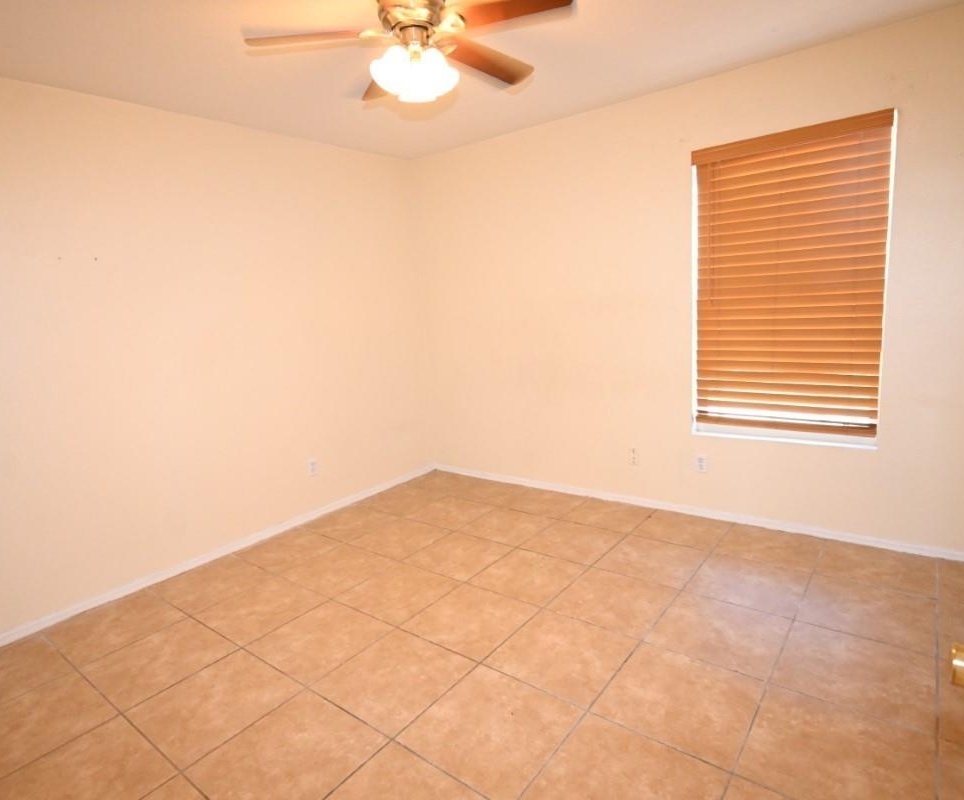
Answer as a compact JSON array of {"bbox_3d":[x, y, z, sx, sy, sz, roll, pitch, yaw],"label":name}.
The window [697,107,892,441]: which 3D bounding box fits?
[{"bbox_3d":[1.581,-0.595,2.820,0.900,1.530,0.090,4,12,38],"label":"window"}]

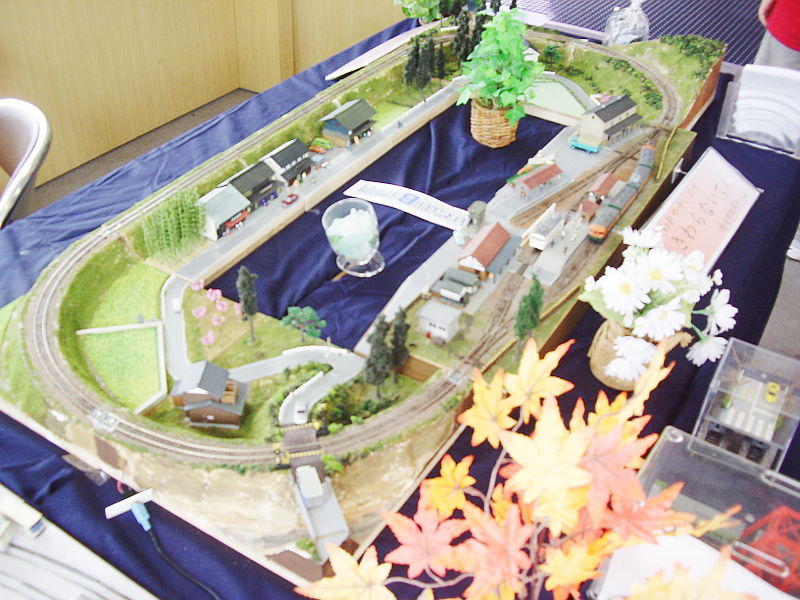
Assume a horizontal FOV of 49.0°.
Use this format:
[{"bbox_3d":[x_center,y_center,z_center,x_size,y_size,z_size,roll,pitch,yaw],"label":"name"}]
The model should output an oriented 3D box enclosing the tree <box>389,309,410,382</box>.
[{"bbox_3d":[-0.001,0.050,0.935,0.022,0.106,0.022,2,38,-1],"label":"tree"}]

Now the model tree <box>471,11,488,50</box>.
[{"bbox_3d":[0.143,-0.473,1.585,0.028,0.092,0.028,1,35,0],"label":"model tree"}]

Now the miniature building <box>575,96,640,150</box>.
[{"bbox_3d":[0.341,-0.289,1.407,0.057,0.048,0.096,31,46,31],"label":"miniature building"}]

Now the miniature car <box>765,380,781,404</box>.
[{"bbox_3d":[0.418,0.103,0.984,0.012,0.009,0.029,20,41,20],"label":"miniature car"}]

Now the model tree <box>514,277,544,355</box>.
[{"bbox_3d":[0.144,0.020,0.980,0.033,0.115,0.034,21,41,22],"label":"model tree"}]

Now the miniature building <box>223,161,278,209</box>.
[{"bbox_3d":[-0.221,-0.173,1.312,0.058,0.038,0.074,21,41,22],"label":"miniature building"}]

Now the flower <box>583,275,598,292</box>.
[{"bbox_3d":[0.182,-0.016,0.840,0.015,0.016,0.011,26,7,32],"label":"flower"}]

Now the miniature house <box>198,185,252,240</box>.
[{"bbox_3d":[-0.248,-0.122,1.184,0.063,0.044,0.069,22,42,22],"label":"miniature house"}]

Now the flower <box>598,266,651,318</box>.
[{"bbox_3d":[0.211,-0.008,0.827,0.047,0.047,0.018,9,1,12],"label":"flower"}]

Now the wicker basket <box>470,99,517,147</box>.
[{"bbox_3d":[0.149,-0.283,1.381,0.073,0.066,0.073,1,35,0],"label":"wicker basket"}]

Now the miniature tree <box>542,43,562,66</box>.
[{"bbox_3d":[0.302,-0.484,1.739,0.038,0.042,0.036,21,41,22],"label":"miniature tree"}]

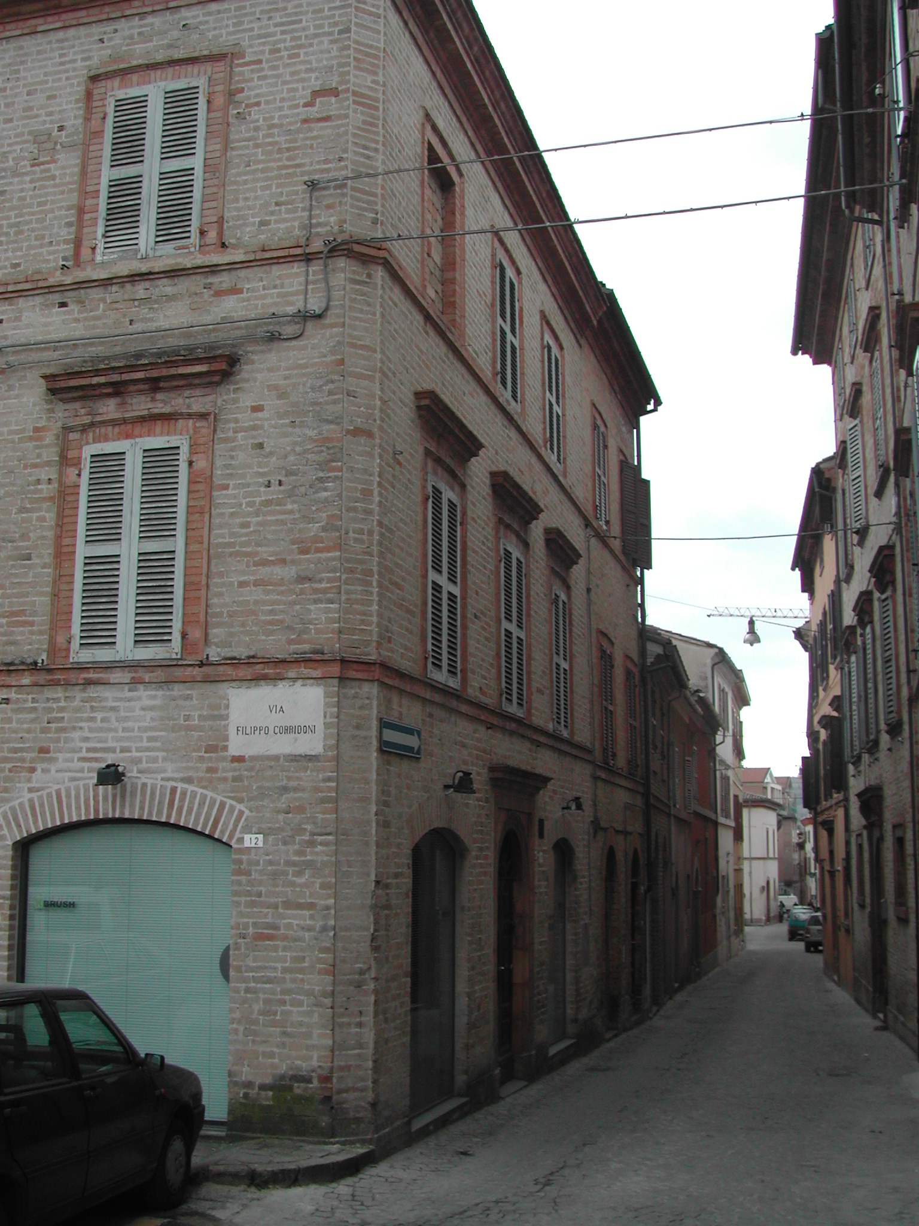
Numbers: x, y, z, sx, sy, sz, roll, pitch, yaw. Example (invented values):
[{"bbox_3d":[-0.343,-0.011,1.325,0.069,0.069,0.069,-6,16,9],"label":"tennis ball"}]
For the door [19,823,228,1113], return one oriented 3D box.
[{"bbox_3d":[-2.590,2.703,10.390,1.860,2.200,0.100,-3,-11,15],"label":"door"}]

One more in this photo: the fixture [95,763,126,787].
[{"bbox_3d":[-2.693,1.249,10.383,0.170,0.190,0.260,-3,-11,15],"label":"fixture"}]

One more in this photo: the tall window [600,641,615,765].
[{"bbox_3d":[2.220,1.403,20.281,0.060,1.781,0.986,-3,-11,16],"label":"tall window"}]

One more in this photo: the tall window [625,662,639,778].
[{"bbox_3d":[2.898,1.832,22.601,0.090,1.781,1.038,-3,-11,16],"label":"tall window"}]

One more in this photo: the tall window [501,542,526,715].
[{"bbox_3d":[0.591,0.190,14.513,0.100,1.820,0.990,-3,-11,16],"label":"tall window"}]

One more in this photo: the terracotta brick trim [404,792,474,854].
[{"bbox_3d":[-0.193,1.815,11.710,0.150,0.490,1.930,-3,-11,16],"label":"terracotta brick trim"}]

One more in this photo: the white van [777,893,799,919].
[{"bbox_3d":[31.845,28.385,130.000,1.920,2.150,4.800,-2,-10,13],"label":"white van"}]

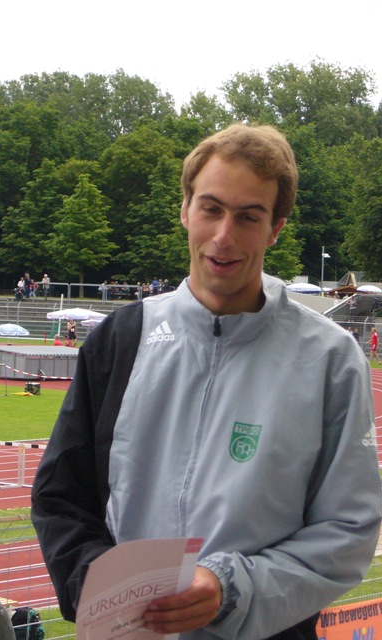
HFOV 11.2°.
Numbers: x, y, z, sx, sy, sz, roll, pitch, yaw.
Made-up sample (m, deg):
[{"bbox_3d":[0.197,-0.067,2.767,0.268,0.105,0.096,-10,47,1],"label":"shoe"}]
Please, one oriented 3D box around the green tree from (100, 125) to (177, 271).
[{"bbox_3d":[-4.138,-8.788,153.000,6.800,13.200,6.800,1,1,0],"label":"green tree"}]

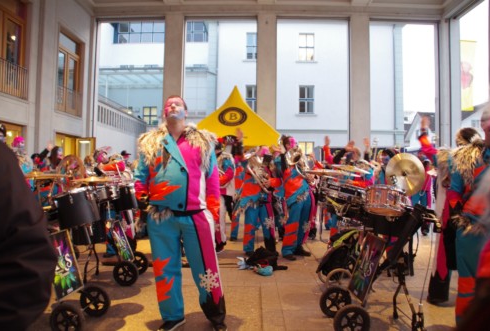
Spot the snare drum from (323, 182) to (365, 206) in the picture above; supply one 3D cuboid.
[{"bbox_3d":[0.835,0.230,3.100,0.370,0.140,0.370,15,0,0],"label":"snare drum"}]

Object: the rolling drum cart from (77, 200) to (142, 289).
[{"bbox_3d":[-1.500,0.840,4.200,0.780,0.880,0.560,1,-1,3],"label":"rolling drum cart"}]

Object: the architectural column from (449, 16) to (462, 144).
[{"bbox_3d":[8.259,-2.073,14.572,0.470,7.565,0.500,0,-2,2],"label":"architectural column"}]

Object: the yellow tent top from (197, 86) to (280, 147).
[{"bbox_3d":[-0.343,-1.631,13.023,3.000,2.296,3.000,1,-3,3],"label":"yellow tent top"}]

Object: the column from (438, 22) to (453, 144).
[{"bbox_3d":[7.911,-2.092,14.671,0.550,7.606,0.550,0,-2,2],"label":"column"}]

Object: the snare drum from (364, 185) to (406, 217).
[{"bbox_3d":[1.138,0.287,3.030,0.355,0.170,0.355,9,2,0],"label":"snare drum"}]

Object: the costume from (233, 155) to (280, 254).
[{"bbox_3d":[0.174,0.593,5.650,0.650,1.520,0.480,1,-2,-25],"label":"costume"}]

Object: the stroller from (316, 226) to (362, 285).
[{"bbox_3d":[1.040,0.950,3.880,0.620,0.680,0.520,1,-1,-6],"label":"stroller"}]

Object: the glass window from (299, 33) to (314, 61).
[{"bbox_3d":[4.290,-8.250,26.070,1.020,1.900,0.180,1,-1,0],"label":"glass window"}]

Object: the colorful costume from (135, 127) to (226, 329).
[{"bbox_3d":[-0.510,0.460,2.930,0.710,1.570,0.430,1,-1,-3],"label":"colorful costume"}]

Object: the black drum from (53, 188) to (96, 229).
[{"bbox_3d":[-1.381,0.355,3.050,0.330,0.270,0.330,-8,0,0],"label":"black drum"}]

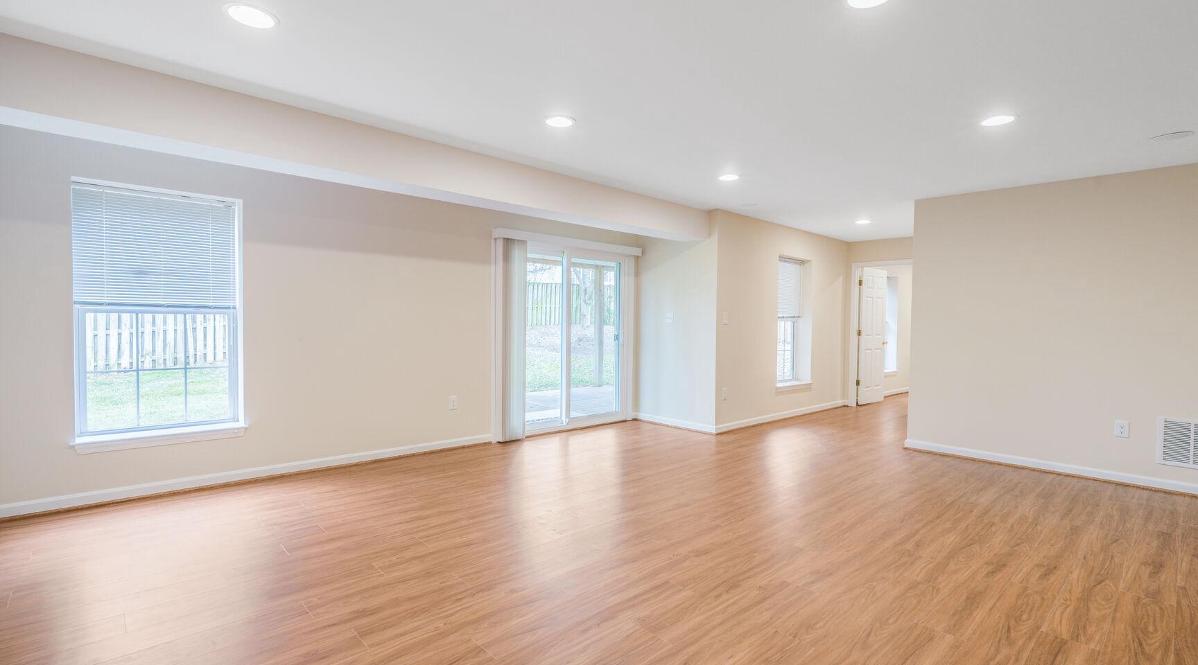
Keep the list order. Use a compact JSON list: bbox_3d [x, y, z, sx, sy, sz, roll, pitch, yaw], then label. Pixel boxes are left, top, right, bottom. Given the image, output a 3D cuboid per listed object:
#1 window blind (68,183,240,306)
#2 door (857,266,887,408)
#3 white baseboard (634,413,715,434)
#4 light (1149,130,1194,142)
[{"bbox_3d":[-2.975,-0.557,3.843,0.875,0.765,0.040,0,2,-44],"label":"window blind"},{"bbox_3d":[4.179,0.068,8.629,0.810,2.030,0.040,0,2,-40],"label":"door"},{"bbox_3d":[0.846,1.047,6.529,0.018,0.088,1.210,0,2,-44],"label":"white baseboard"},{"bbox_3d":[3.569,-1.216,3.530,0.195,0.020,0.195,0,2,-44],"label":"light"}]

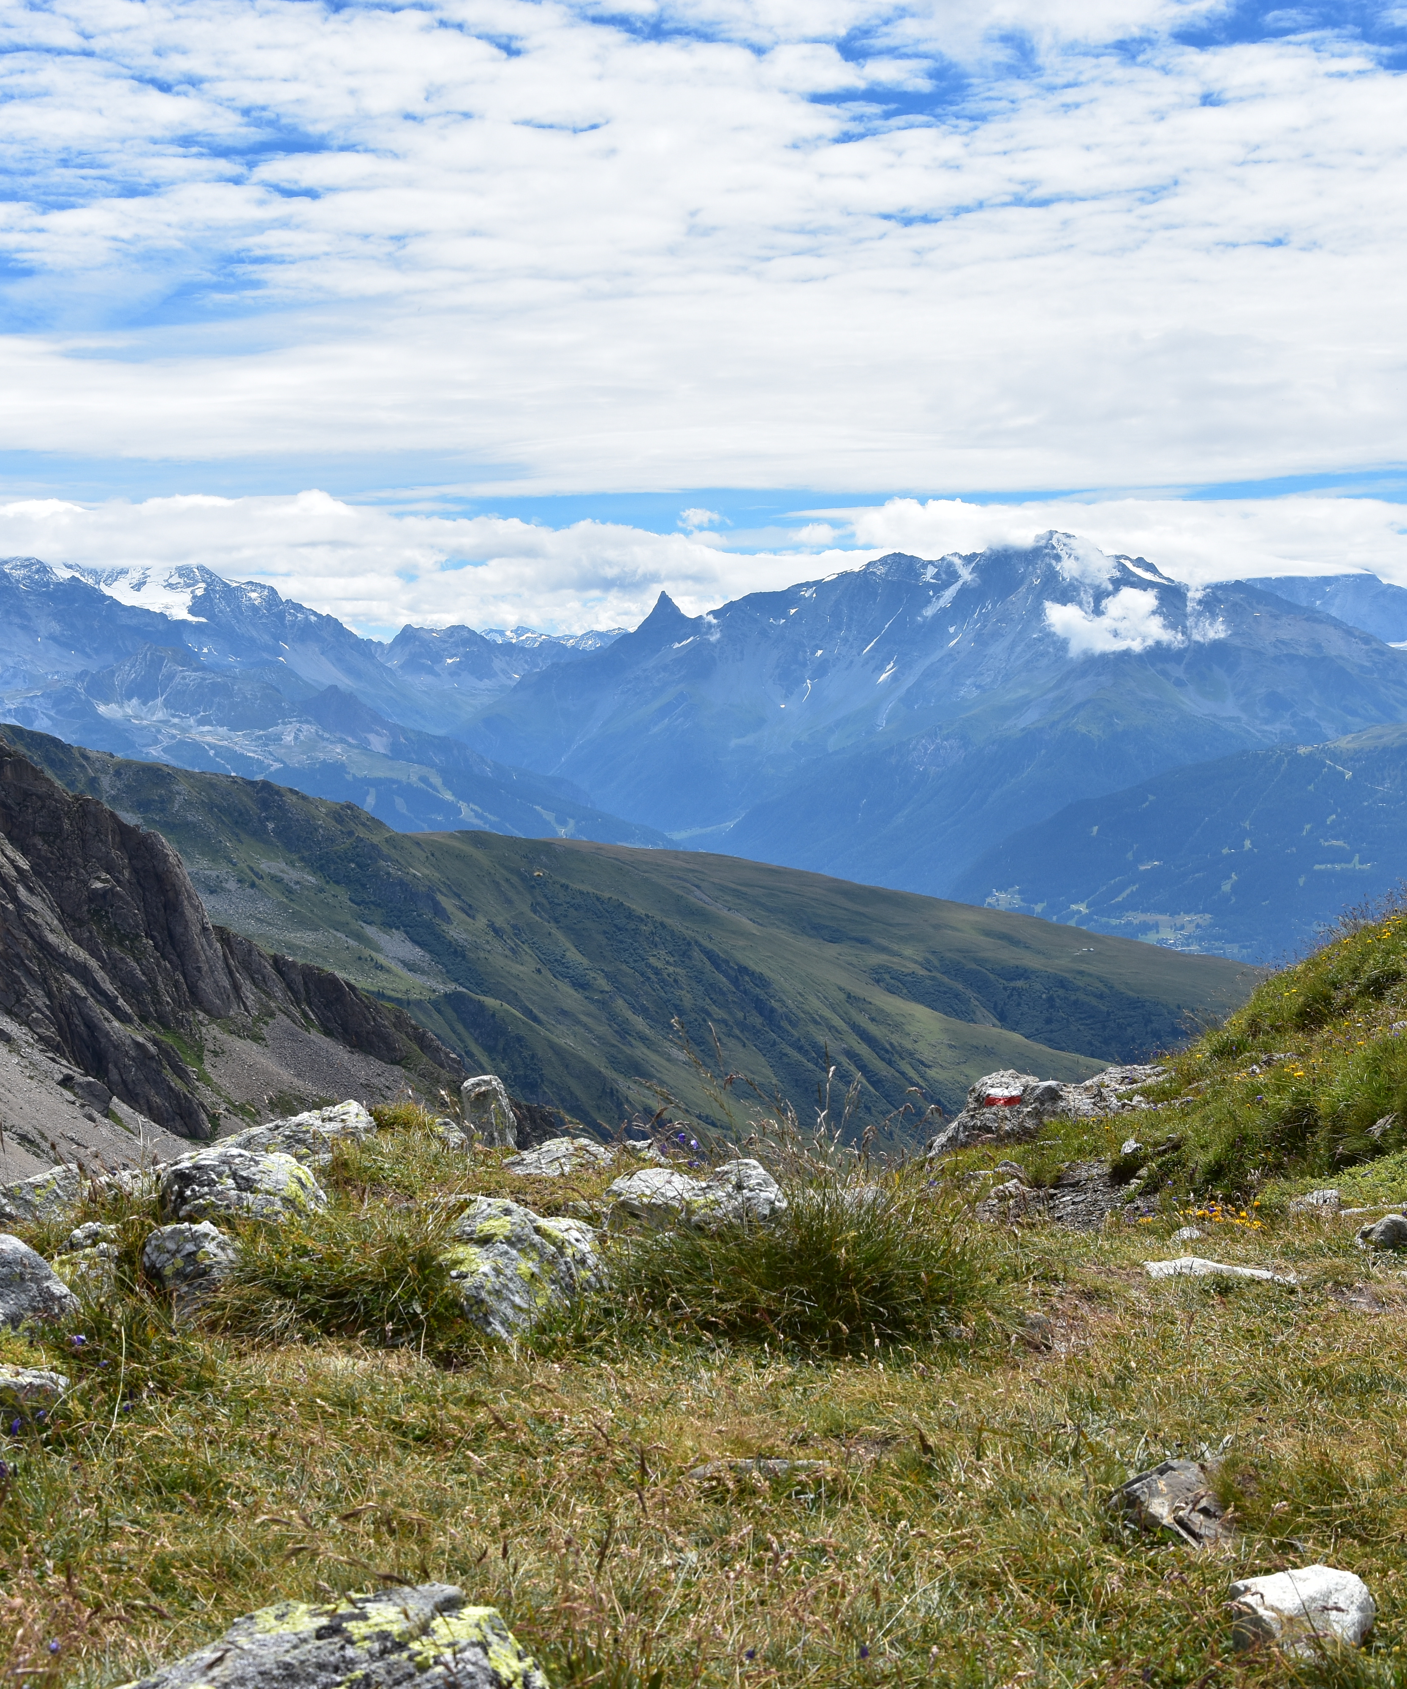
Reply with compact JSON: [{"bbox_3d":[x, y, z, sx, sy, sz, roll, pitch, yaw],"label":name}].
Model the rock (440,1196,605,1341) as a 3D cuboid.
[{"bbox_3d":[-0.423,0.975,6.914,0.381,0.303,0.360,0,3,-4],"label":"rock"}]

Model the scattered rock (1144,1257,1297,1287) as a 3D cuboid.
[{"bbox_3d":[1.512,1.249,8.650,0.446,0.065,0.280,0,2,10],"label":"scattered rock"}]

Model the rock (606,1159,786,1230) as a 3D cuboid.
[{"bbox_3d":[-0.021,0.960,8.015,0.478,0.214,0.340,0,3,0],"label":"rock"}]

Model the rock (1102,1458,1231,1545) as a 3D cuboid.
[{"bbox_3d":[0.937,1.321,5.950,0.259,0.159,0.220,0,2,9],"label":"rock"}]

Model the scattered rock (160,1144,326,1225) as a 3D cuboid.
[{"bbox_3d":[-1.433,1.057,9.200,0.518,0.232,0.420,0,2,-9],"label":"scattered rock"}]

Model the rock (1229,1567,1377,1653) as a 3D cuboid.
[{"bbox_3d":[1.074,1.374,5.300,0.263,0.140,0.210,0,2,12],"label":"rock"}]

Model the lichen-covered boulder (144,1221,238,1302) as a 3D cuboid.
[{"bbox_3d":[-1.469,1.189,8.450,0.272,0.215,0.250,0,2,-10],"label":"lichen-covered boulder"}]

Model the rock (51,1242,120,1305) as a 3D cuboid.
[{"bbox_3d":[-1.510,1.039,7.229,0.179,0.142,0.160,-1,3,-12],"label":"rock"}]

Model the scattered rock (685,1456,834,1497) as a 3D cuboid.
[{"bbox_3d":[0.109,1.174,5.539,0.276,0.055,0.170,0,3,1],"label":"scattered rock"}]

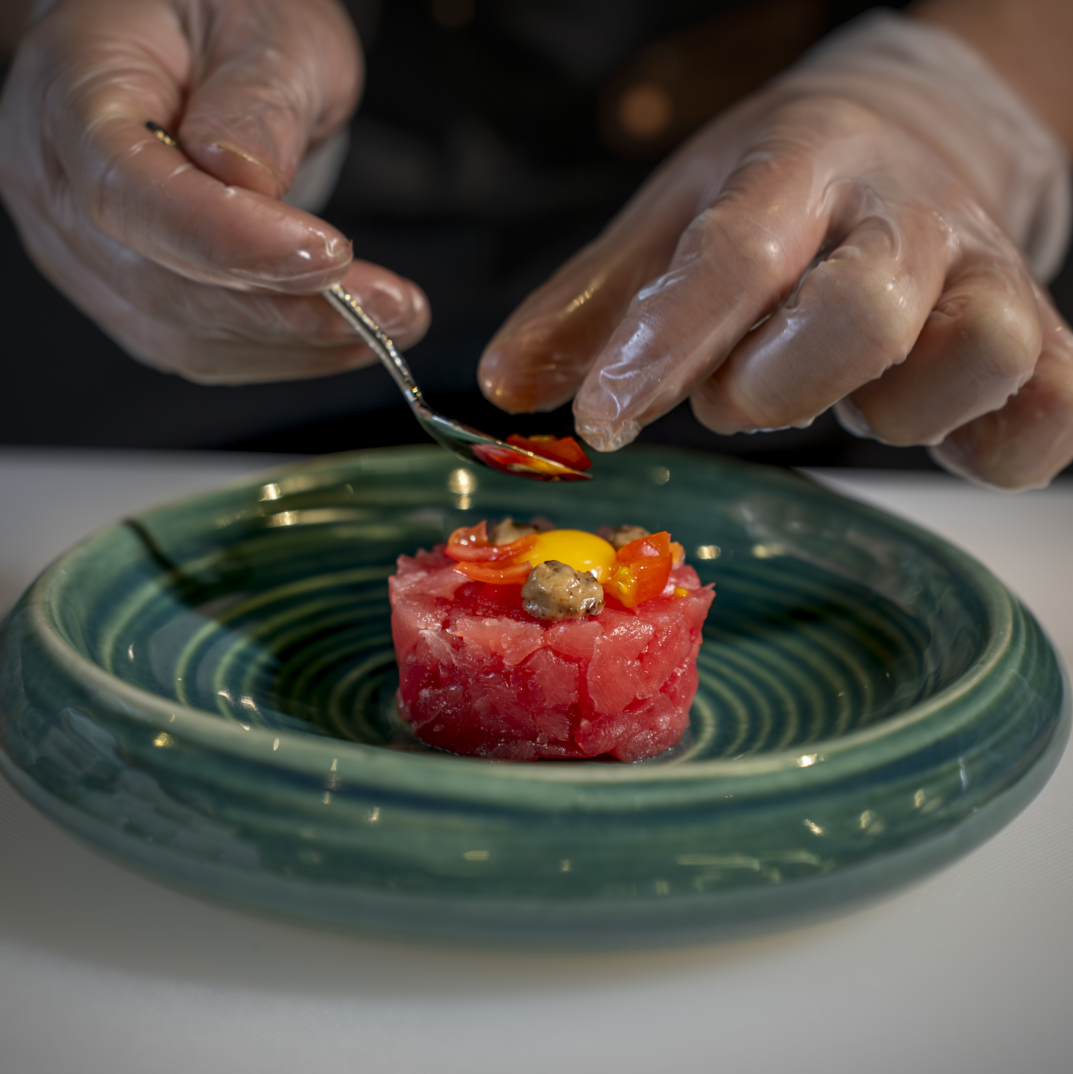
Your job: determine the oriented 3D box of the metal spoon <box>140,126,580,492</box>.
[{"bbox_3d":[-0.045,-0.050,0.586,0.141,0.018,0.030,39,7,17],"label":"metal spoon"}]

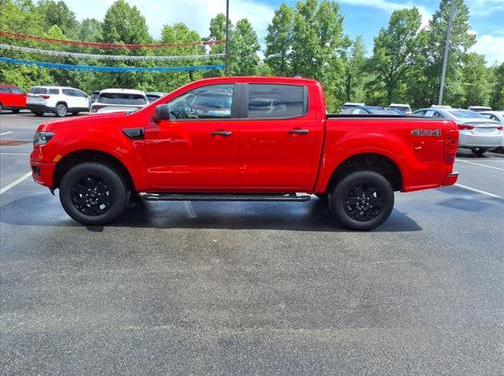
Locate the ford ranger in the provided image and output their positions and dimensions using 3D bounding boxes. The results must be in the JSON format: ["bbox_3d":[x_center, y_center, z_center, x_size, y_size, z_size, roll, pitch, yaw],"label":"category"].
[{"bbox_3d":[-0.114,-0.578,5.448,5.354,1.810,1.980,1,13,-4],"label":"ford ranger"}]

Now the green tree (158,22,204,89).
[{"bbox_3d":[-8.256,-14.292,46.045,5.200,9.750,5.200,2,13,0],"label":"green tree"}]

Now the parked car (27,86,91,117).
[{"bbox_3d":[-11.646,-5.458,24.913,1.930,1.730,4.950,7,14,19],"label":"parked car"}]

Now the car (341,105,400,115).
[{"bbox_3d":[4.247,-2.396,14.905,1.830,1.450,4.800,-1,13,-16],"label":"car"}]

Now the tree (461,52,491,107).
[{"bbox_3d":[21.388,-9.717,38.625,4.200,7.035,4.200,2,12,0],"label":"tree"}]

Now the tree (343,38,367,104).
[{"bbox_3d":[12.444,-13.701,48.047,2.830,9.280,2.830,2,13,0],"label":"tree"}]

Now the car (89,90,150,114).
[{"bbox_3d":[-4.499,-2.667,14.100,1.860,1.670,4.680,-1,13,-15],"label":"car"}]

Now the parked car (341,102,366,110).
[{"bbox_3d":[6.545,-4.809,26.353,1.880,1.700,4.700,4,13,8],"label":"parked car"}]

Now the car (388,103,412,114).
[{"bbox_3d":[9.867,-4.928,27.292,1.880,1.700,4.700,5,13,12],"label":"car"}]

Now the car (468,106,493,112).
[{"bbox_3d":[14.349,-4.608,26.298,1.880,1.700,4.700,5,13,12],"label":"car"}]

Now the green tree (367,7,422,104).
[{"bbox_3d":[16.845,-14.793,46.731,6.410,12.330,6.410,2,13,0],"label":"green tree"}]

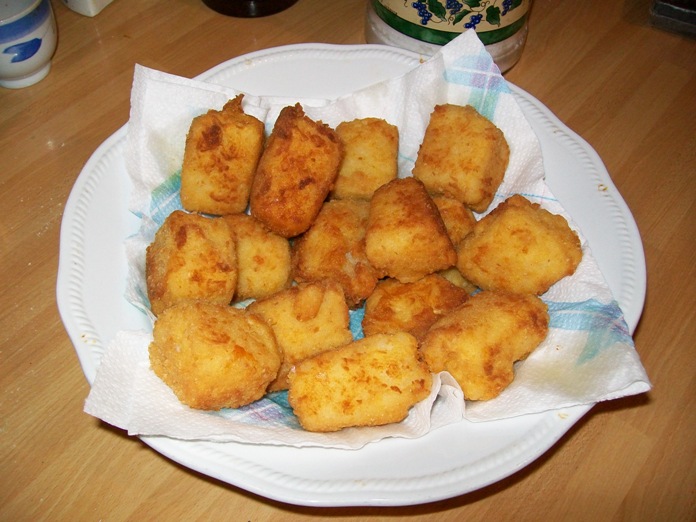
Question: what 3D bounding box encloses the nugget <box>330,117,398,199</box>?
[{"bbox_3d":[0.008,-0.058,0.386,0.040,0.026,0.046,-1,81,-3],"label":"nugget"}]

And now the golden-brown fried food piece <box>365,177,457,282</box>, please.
[{"bbox_3d":[0.031,-0.015,0.336,0.042,0.032,0.047,-7,72,2],"label":"golden-brown fried food piece"}]

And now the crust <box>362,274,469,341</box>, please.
[{"bbox_3d":[0.031,0.022,0.305,0.043,0.026,0.033,-6,59,-6],"label":"crust"}]

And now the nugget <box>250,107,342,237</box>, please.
[{"bbox_3d":[-0.028,-0.048,0.364,0.040,0.029,0.059,13,82,13],"label":"nugget"}]

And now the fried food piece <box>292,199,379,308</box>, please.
[{"bbox_3d":[-0.004,-0.002,0.320,0.035,0.028,0.041,15,59,10],"label":"fried food piece"}]

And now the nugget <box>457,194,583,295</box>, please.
[{"bbox_3d":[0.081,-0.006,0.318,0.046,0.025,0.037,-29,70,2],"label":"nugget"}]

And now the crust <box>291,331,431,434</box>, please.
[{"bbox_3d":[0.005,0.050,0.279,0.053,0.026,0.032,-11,71,-9],"label":"crust"}]

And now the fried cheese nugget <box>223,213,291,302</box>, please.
[{"bbox_3d":[-0.043,-0.003,0.333,0.032,0.023,0.044,-7,76,-2],"label":"fried cheese nugget"}]

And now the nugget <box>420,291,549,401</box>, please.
[{"bbox_3d":[0.058,0.036,0.288,0.047,0.029,0.032,-27,70,-11],"label":"nugget"}]

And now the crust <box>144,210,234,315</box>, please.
[{"bbox_3d":[-0.077,0.001,0.336,0.041,0.030,0.046,8,67,-20],"label":"crust"}]

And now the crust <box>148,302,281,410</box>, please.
[{"bbox_3d":[-0.060,0.043,0.307,0.053,0.032,0.041,2,59,-1],"label":"crust"}]

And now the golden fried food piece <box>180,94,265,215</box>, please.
[{"bbox_3d":[-0.069,-0.057,0.378,0.041,0.028,0.054,3,83,4],"label":"golden fried food piece"}]

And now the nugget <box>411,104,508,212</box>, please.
[{"bbox_3d":[0.063,-0.057,0.383,0.042,0.031,0.048,11,77,22],"label":"nugget"}]

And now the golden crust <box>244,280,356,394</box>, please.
[{"bbox_3d":[-0.020,0.033,0.296,0.041,0.025,0.034,-15,60,-8],"label":"golden crust"}]

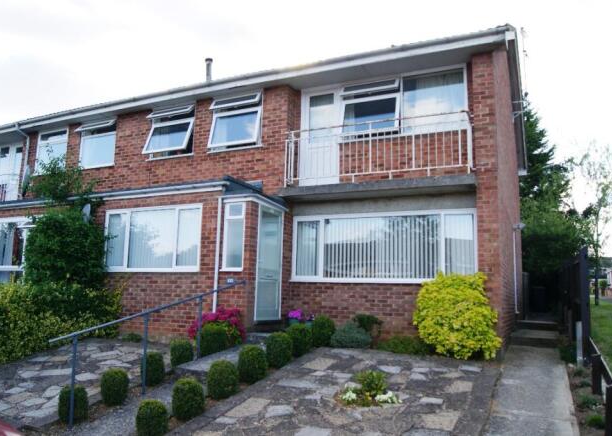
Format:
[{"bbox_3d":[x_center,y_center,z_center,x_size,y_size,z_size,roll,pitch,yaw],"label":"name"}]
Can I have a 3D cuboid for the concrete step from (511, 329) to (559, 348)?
[{"bbox_3d":[4.034,2.159,8.648,0.760,0.160,1.100,-2,-9,25],"label":"concrete step"}]

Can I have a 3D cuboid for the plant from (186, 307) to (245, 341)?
[{"bbox_3d":[-1.488,1.764,7.937,0.980,0.660,0.520,-3,-9,25],"label":"plant"}]

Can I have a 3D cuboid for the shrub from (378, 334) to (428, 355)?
[{"bbox_3d":[1.575,2.065,8.022,0.860,0.280,0.520,-3,-9,25],"label":"shrub"}]

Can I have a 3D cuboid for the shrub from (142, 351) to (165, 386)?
[{"bbox_3d":[-1.947,1.946,6.322,0.292,0.414,0.292,-2,-9,24],"label":"shrub"}]

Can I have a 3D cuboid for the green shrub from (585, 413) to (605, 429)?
[{"bbox_3d":[2.857,1.996,4.847,0.190,0.150,0.190,-3,-9,25],"label":"green shrub"}]

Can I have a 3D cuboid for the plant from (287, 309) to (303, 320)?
[{"bbox_3d":[-0.213,1.790,9.119,0.300,0.220,0.280,-3,-9,25],"label":"plant"}]

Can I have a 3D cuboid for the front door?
[{"bbox_3d":[-0.668,0.851,9.172,0.100,2.060,0.930,-3,-9,25],"label":"front door"}]

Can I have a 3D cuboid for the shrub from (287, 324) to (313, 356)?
[{"bbox_3d":[-0.101,1.993,8.137,0.430,0.500,0.430,1,-9,0],"label":"shrub"}]

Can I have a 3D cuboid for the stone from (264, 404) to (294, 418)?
[{"bbox_3d":[-0.289,2.178,5.478,0.295,0.040,0.360,-2,-1,2],"label":"stone"}]

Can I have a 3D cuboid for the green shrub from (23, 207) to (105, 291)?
[{"bbox_3d":[-4.486,0.613,9.201,1.450,1.420,0.950,-2,-9,25],"label":"green shrub"}]

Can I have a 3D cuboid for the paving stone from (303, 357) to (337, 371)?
[{"bbox_3d":[0.216,2.206,7.346,0.390,0.040,0.610,-2,-1,25],"label":"paving stone"}]

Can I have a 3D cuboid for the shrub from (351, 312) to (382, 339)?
[{"bbox_3d":[1.076,1.890,8.600,0.510,0.470,0.430,-3,-9,25],"label":"shrub"}]

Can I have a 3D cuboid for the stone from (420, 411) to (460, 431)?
[{"bbox_3d":[1.286,1.966,4.754,0.346,0.045,0.607,-2,-5,21],"label":"stone"}]

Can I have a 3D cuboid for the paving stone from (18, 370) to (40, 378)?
[{"bbox_3d":[-3.882,2.219,6.909,0.225,0.045,0.414,-1,-2,-25],"label":"paving stone"}]

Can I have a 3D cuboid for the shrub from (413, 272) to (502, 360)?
[{"bbox_3d":[2.305,1.491,7.521,1.250,1.300,1.150,-2,-9,25],"label":"shrub"}]

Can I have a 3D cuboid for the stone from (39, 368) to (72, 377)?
[{"bbox_3d":[-3.561,2.250,7.093,0.545,0.050,0.339,-2,-1,0],"label":"stone"}]

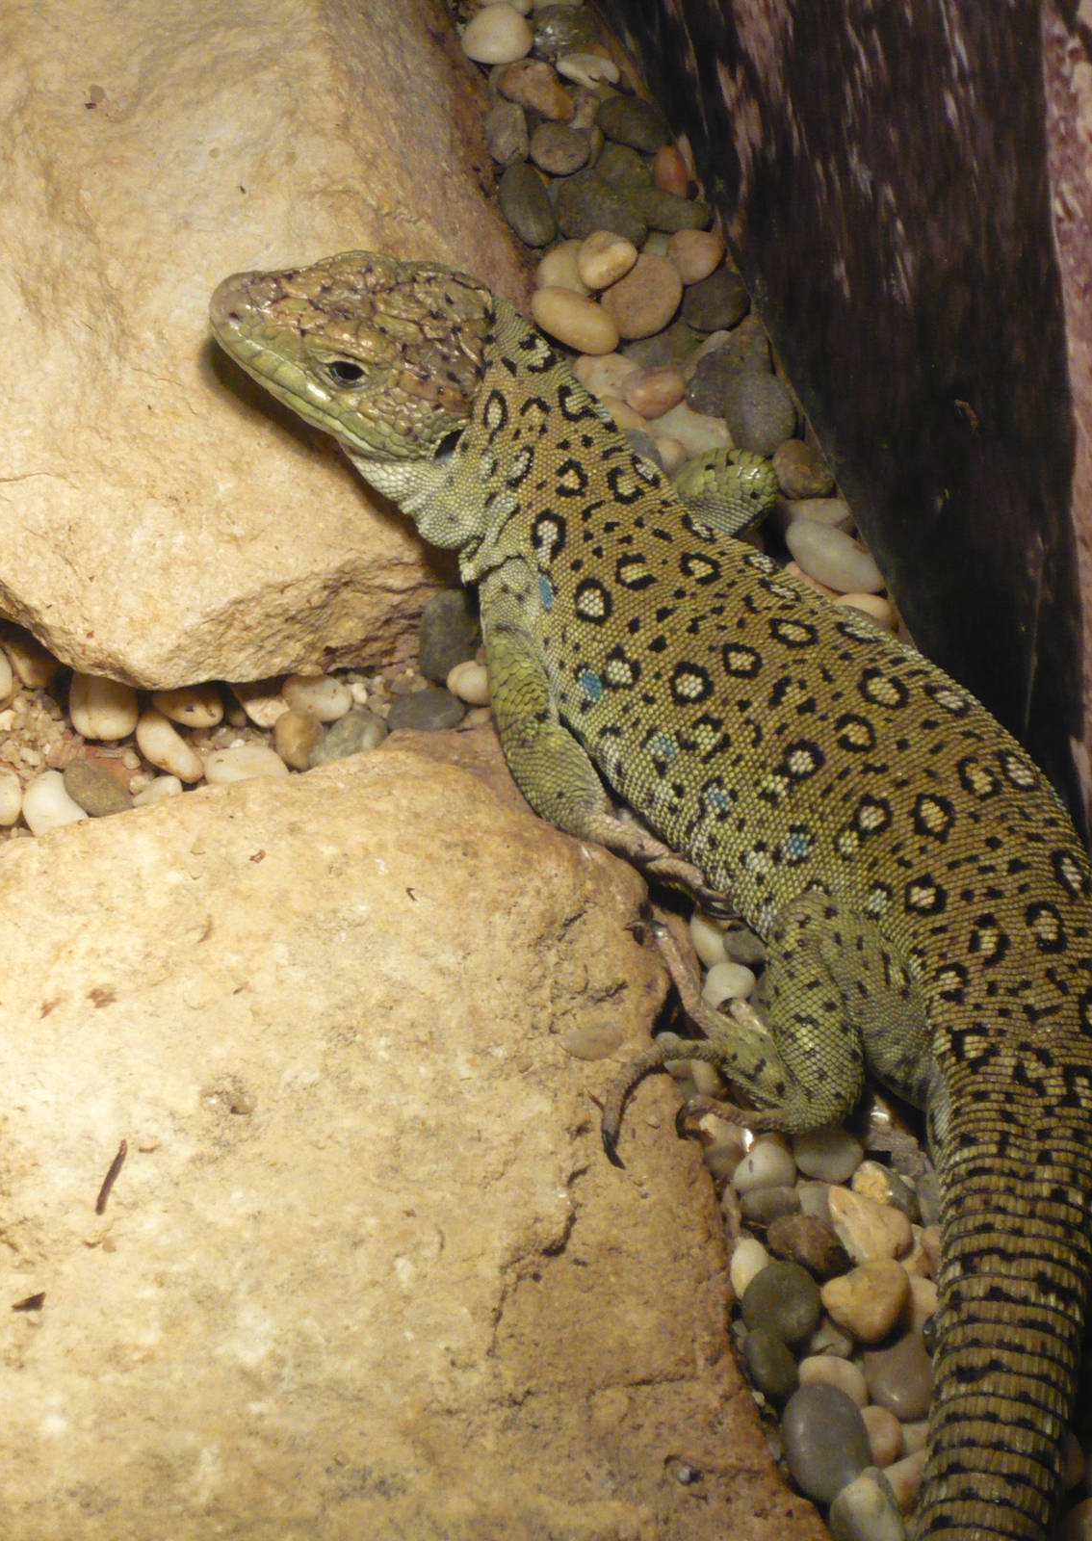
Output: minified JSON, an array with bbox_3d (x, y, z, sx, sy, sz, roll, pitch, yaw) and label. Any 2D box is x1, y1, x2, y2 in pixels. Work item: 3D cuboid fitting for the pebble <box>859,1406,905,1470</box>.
[{"bbox_3d":[0.062,0.125,0.833,0.010,0.007,0.014,-6,48,1],"label":"pebble"}]

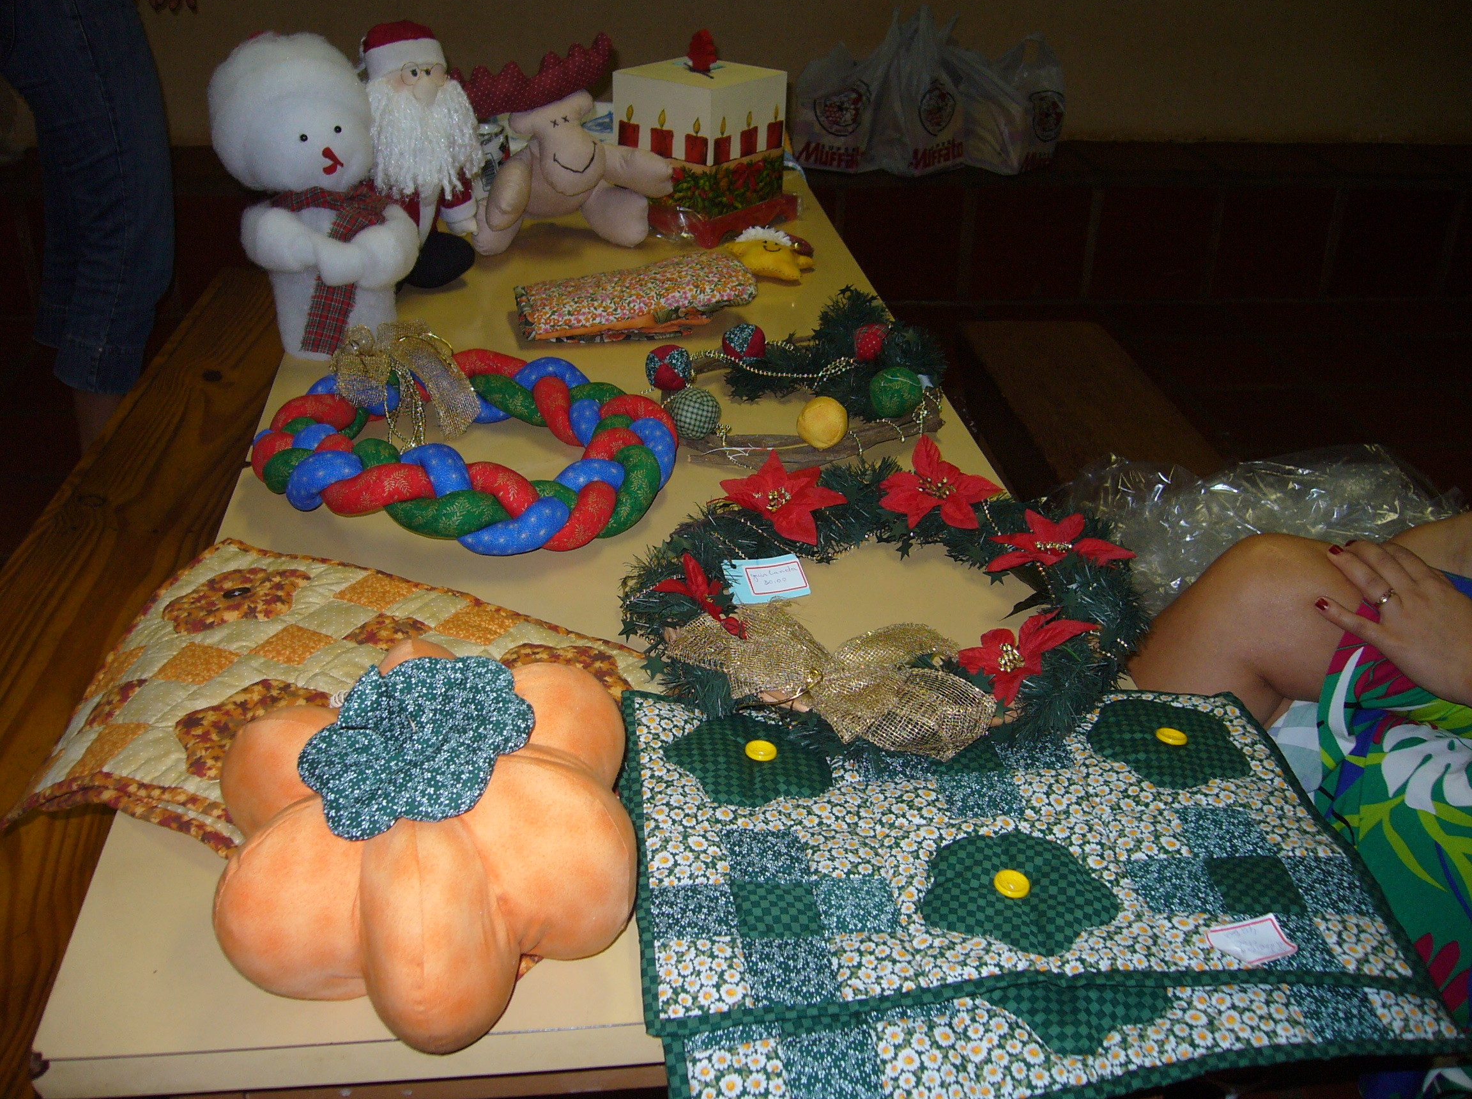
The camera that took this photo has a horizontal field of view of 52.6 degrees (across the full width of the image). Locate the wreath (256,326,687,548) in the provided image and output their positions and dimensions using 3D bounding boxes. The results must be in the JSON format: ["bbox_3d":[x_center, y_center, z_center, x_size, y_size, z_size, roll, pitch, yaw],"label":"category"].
[{"bbox_3d":[-0.256,-0.104,1.429,0.400,0.062,0.385,-1,29,-8],"label":"wreath"}]

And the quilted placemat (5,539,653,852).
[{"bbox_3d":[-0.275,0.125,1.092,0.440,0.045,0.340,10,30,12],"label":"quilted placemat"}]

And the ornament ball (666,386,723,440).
[{"bbox_3d":[-0.043,-0.142,1.515,0.052,0.052,0.052,2,28,0],"label":"ornament ball"}]

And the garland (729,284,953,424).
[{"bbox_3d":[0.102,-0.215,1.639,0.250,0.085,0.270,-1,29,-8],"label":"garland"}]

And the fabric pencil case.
[{"bbox_3d":[-0.128,-0.325,1.914,0.285,0.042,0.130,-12,32,-25],"label":"fabric pencil case"}]

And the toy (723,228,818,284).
[{"bbox_3d":[0.053,-0.413,2.098,0.130,0.042,0.133,5,40,6],"label":"toy"}]

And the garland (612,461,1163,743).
[{"bbox_3d":[0.121,0.025,1.204,0.430,0.090,0.390,-1,29,-8],"label":"garland"}]

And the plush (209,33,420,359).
[{"bbox_3d":[-0.483,-0.408,1.721,0.208,0.351,0.175,-10,31,-22],"label":"plush"}]

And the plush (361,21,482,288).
[{"bbox_3d":[-0.411,-0.523,1.968,0.163,0.325,0.137,-12,31,-24],"label":"plush"}]

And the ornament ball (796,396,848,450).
[{"bbox_3d":[0.087,-0.132,1.507,0.052,0.052,0.052,2,28,0],"label":"ornament ball"}]

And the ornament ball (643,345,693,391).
[{"bbox_3d":[-0.071,-0.193,1.579,0.051,0.051,0.051,3,29,-1],"label":"ornament ball"}]

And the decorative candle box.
[{"bbox_3d":[-0.056,-0.617,2.280,0.218,0.221,0.218,22,34,32],"label":"decorative candle box"}]

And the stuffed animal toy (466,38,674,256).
[{"bbox_3d":[-0.236,-0.561,2.054,0.275,0.260,0.190,-6,30,-17],"label":"stuffed animal toy"}]

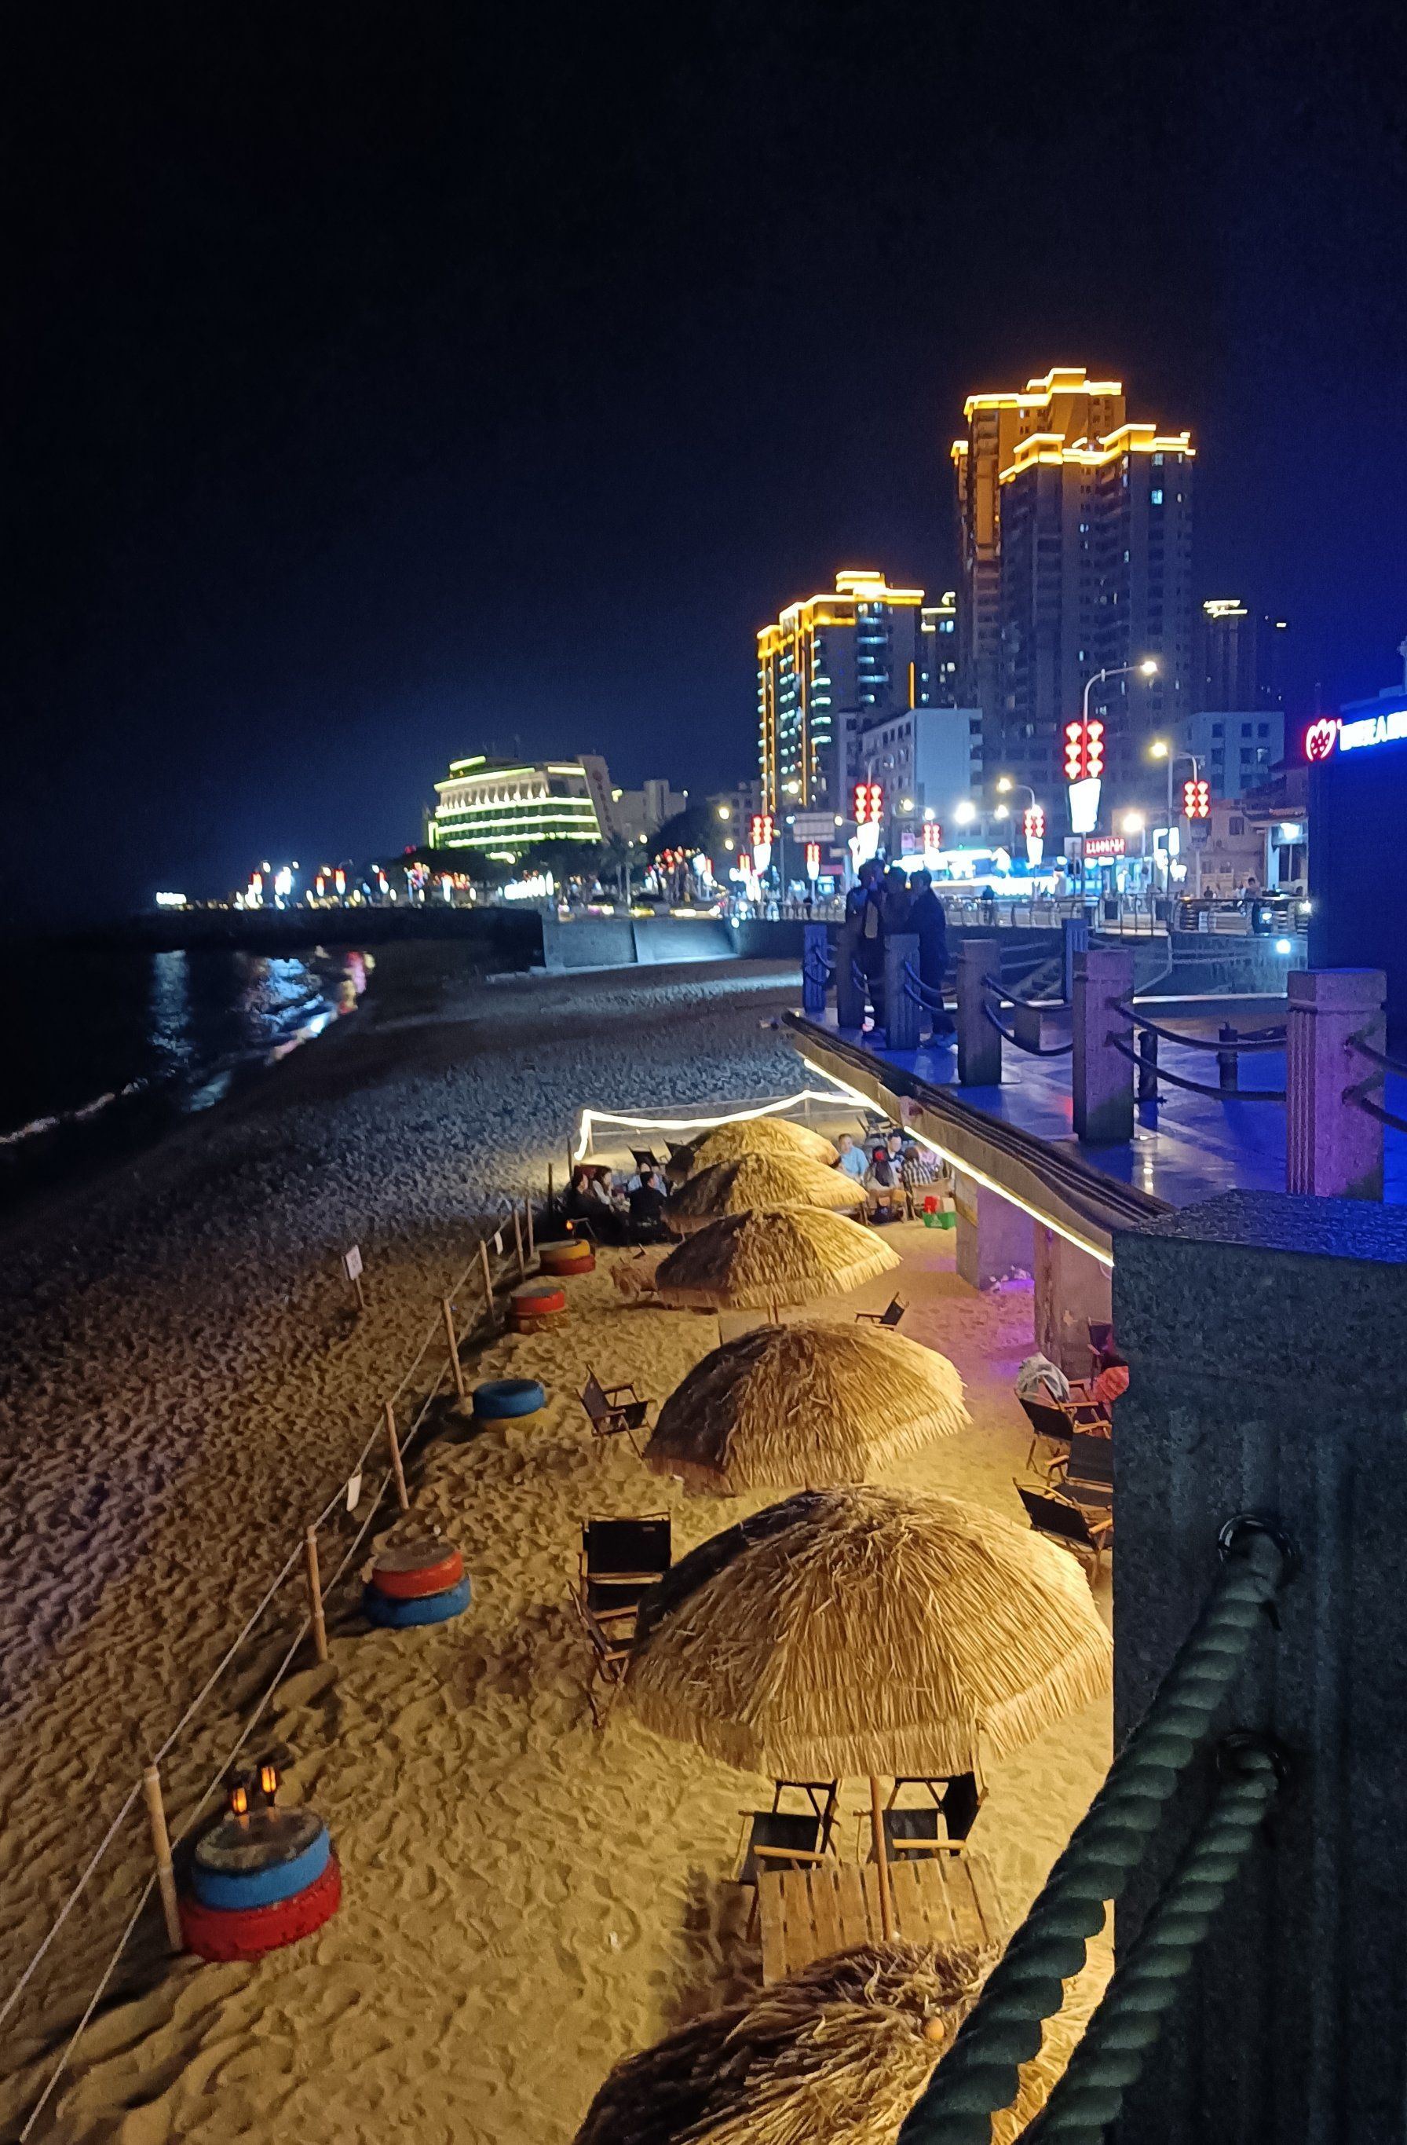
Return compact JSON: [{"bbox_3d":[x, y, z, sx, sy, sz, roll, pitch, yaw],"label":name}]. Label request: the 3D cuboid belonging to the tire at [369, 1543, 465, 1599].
[{"bbox_3d":[-1.752,3.042,10.260,0.560,0.180,0.560,-5,6,0],"label":"tire"}]

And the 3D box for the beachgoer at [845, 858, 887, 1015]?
[{"bbox_3d":[1.742,-1.349,17.833,0.400,1.810,0.500,3,7,37],"label":"beachgoer"}]

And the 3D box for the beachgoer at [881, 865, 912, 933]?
[{"bbox_3d":[1.990,-1.223,17.200,0.500,1.720,0.320,1,6,24],"label":"beachgoer"}]

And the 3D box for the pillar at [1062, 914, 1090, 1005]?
[{"bbox_3d":[4.708,-1.402,21.185,0.270,1.080,0.270,-2,6,-4],"label":"pillar"}]

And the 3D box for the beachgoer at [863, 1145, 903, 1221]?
[{"bbox_3d":[2.497,1.499,23.081,0.500,0.980,0.650,-2,6,-3],"label":"beachgoer"}]

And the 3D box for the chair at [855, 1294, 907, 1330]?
[{"bbox_3d":[1.696,2.464,15.750,0.530,0.600,0.560,-1,6,6],"label":"chair"}]

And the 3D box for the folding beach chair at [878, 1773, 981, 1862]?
[{"bbox_3d":[1.042,3.616,7.889,0.570,0.630,0.570,-1,6,3],"label":"folding beach chair"}]

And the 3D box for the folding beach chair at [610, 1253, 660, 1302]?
[{"bbox_3d":[-0.718,2.216,17.700,0.490,0.640,0.530,-1,6,9],"label":"folding beach chair"}]

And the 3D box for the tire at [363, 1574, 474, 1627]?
[{"bbox_3d":[-1.759,3.198,10.300,0.650,0.190,0.650,-5,6,0],"label":"tire"}]

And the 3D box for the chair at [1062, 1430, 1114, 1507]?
[{"bbox_3d":[2.440,2.584,10.380,0.530,0.640,0.490,3,7,37],"label":"chair"}]

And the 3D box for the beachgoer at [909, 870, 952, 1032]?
[{"bbox_3d":[2.225,-1.144,16.421,0.360,1.690,0.500,-1,6,0],"label":"beachgoer"}]

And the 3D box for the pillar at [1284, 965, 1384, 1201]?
[{"bbox_3d":[2.542,0.136,6.730,0.270,1.080,0.270,-2,6,-4],"label":"pillar"}]

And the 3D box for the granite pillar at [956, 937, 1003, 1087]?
[{"bbox_3d":[2.076,-0.457,12.614,0.270,1.080,0.270,-2,6,-4],"label":"granite pillar"}]

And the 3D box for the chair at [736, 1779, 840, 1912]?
[{"bbox_3d":[0.346,3.138,6.850,0.490,0.640,0.530,-1,6,7],"label":"chair"}]

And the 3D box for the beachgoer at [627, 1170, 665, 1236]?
[{"bbox_3d":[-0.794,1.881,23.741,0.520,1.100,0.750,0,6,9],"label":"beachgoer"}]

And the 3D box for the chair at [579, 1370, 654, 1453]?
[{"bbox_3d":[-0.694,2.759,13.450,0.550,0.600,0.570,-1,6,0],"label":"chair"}]

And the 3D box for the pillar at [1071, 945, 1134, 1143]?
[{"bbox_3d":[2.324,-0.162,9.689,0.270,1.080,0.270,-2,6,-4],"label":"pillar"}]

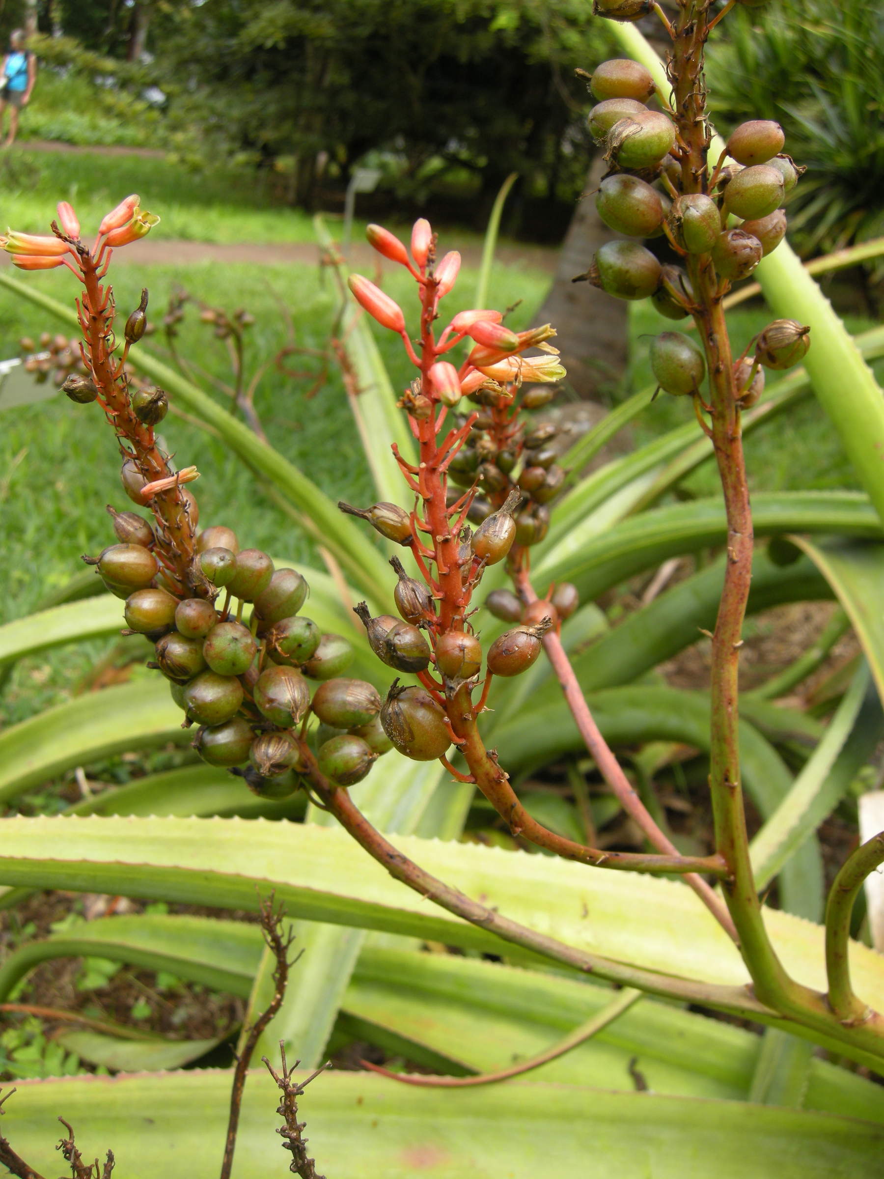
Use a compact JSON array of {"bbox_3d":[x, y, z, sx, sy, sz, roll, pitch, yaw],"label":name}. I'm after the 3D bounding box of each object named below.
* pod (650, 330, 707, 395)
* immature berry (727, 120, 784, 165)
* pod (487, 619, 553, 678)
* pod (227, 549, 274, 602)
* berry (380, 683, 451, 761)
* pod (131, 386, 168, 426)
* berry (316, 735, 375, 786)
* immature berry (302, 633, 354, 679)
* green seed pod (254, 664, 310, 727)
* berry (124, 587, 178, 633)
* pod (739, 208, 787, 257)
[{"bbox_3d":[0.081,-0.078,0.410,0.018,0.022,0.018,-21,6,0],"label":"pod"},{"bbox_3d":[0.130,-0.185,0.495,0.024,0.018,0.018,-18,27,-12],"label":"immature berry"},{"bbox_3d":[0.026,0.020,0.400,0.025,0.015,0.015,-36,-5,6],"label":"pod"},{"bbox_3d":[-0.074,-0.005,0.460,0.018,0.021,0.018,17,34,-12],"label":"pod"},{"bbox_3d":[-0.009,0.047,0.422,0.022,0.028,0.022,-42,21,0],"label":"berry"},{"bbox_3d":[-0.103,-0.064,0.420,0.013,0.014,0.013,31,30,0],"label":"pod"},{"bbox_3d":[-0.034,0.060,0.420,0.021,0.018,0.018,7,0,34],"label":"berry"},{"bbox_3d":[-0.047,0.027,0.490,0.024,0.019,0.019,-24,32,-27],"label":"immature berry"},{"bbox_3d":[-0.060,0.040,0.445,0.021,0.021,0.024,-22,55,-16],"label":"green seed pod"},{"bbox_3d":[-0.111,0.008,0.455,0.021,0.017,0.017,-6,0,-24],"label":"berry"},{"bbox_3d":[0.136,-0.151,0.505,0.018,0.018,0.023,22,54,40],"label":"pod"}]

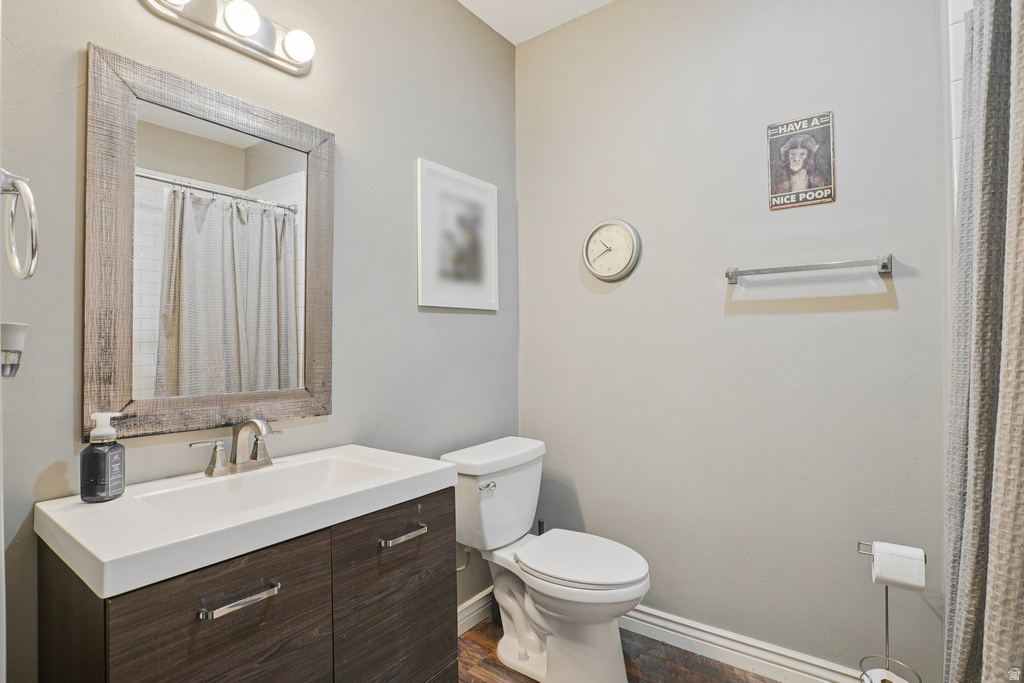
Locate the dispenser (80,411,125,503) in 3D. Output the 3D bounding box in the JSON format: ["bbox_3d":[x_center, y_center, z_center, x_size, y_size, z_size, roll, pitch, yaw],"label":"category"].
[{"bbox_3d":[-0.889,0.249,1.052,0.062,0.184,0.062,0,-1,-7],"label":"dispenser"}]

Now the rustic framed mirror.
[{"bbox_3d":[-0.770,-0.222,1.324,0.026,0.899,0.608,-1,-2,37],"label":"rustic framed mirror"}]

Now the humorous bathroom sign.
[{"bbox_3d":[1.000,-0.618,1.676,0.196,0.305,0.010,-1,-2,37],"label":"humorous bathroom sign"}]

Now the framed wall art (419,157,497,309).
[{"bbox_3d":[-0.217,-0.428,2.066,0.025,0.576,0.471,-1,-2,37],"label":"framed wall art"}]

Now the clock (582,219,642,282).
[{"bbox_3d":[0.424,-0.396,2.091,0.270,0.270,0.035,-1,-2,37],"label":"clock"}]

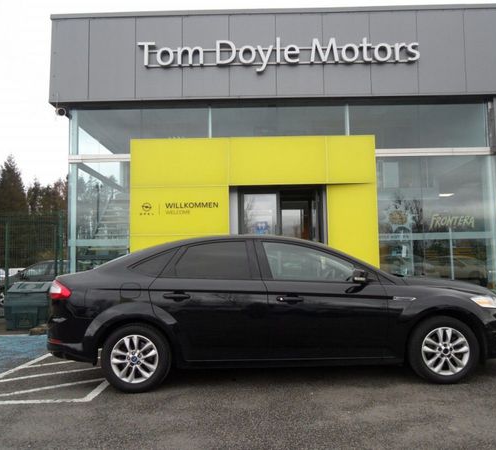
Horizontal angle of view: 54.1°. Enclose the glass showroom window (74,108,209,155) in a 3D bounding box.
[{"bbox_3d":[-2.392,-2.115,10.994,3.087,1.098,0.100,-1,-5,0],"label":"glass showroom window"}]

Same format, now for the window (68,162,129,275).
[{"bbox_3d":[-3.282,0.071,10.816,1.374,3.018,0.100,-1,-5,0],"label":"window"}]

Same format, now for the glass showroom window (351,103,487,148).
[{"bbox_3d":[3.865,-2.229,10.942,3.100,1.070,0.100,-1,-5,0],"label":"glass showroom window"}]

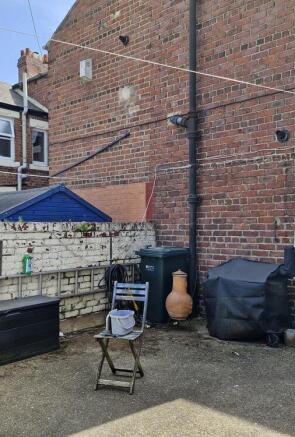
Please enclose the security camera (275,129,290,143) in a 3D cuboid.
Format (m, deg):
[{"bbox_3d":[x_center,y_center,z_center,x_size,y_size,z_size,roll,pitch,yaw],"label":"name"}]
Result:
[{"bbox_3d":[1.756,-1.077,5.038,0.140,0.140,0.130,-1,-2,35],"label":"security camera"}]

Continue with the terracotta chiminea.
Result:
[{"bbox_3d":[0.448,1.168,5.603,0.390,0.750,0.390,0,-1,5],"label":"terracotta chiminea"}]

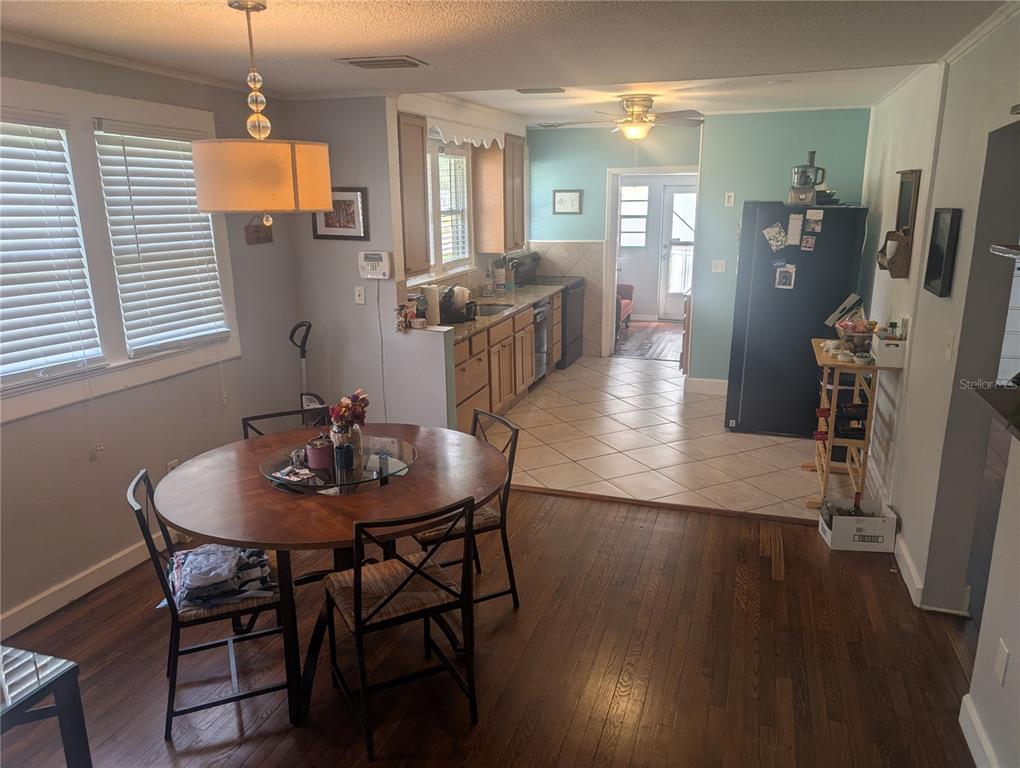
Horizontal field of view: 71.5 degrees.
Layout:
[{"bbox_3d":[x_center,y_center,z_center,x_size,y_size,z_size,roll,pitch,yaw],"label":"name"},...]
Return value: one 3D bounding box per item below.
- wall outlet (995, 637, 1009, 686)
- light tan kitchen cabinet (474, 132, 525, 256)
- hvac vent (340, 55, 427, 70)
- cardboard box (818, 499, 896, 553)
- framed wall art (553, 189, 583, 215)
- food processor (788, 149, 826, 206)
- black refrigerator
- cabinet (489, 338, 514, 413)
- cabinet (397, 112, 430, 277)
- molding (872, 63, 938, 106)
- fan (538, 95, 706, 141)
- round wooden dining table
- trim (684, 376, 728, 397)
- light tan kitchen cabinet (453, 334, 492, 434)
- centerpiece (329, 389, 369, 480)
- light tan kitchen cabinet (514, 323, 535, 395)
[{"bbox_3d":[1.512,0.851,2.176,0.010,0.116,0.073,4,15,19],"label":"wall outlet"},{"bbox_3d":[-0.090,-1.790,6.684,0.300,1.050,0.610,4,15,19],"label":"light tan kitchen cabinet"},{"bbox_3d":[-0.637,-1.629,3.593,0.365,0.025,0.260,4,15,19],"label":"hvac vent"},{"bbox_3d":[1.865,0.751,3.812,0.310,0.200,0.260,2,15,8],"label":"cardboard box"},{"bbox_3d":[0.646,-2.042,7.961,0.345,0.260,0.030,4,15,18],"label":"framed wall art"},{"bbox_3d":[2.156,-1.492,5.137,0.230,0.365,0.230,4,15,19],"label":"food processor"},{"bbox_3d":[2.228,-0.557,5.650,0.830,1.740,0.880,4,15,18],"label":"black refrigerator"},{"bbox_3d":[-0.305,-0.087,5.626,0.560,0.540,0.590,4,15,18],"label":"cabinet"},{"bbox_3d":[-0.770,-1.277,4.825,0.300,1.030,0.400,4,15,19],"label":"cabinet"},{"bbox_3d":[2.528,-1.966,4.699,0.060,0.060,1.900,4,15,18],"label":"molding"},{"bbox_3d":[0.830,-1.857,4.941,1.280,0.300,1.280,4,15,18],"label":"fan"},{"bbox_3d":[-0.657,0.717,2.928,1.320,0.757,1.320,-1,14,0],"label":"round wooden dining table"},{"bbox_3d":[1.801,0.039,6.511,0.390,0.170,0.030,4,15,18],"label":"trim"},{"bbox_3d":[-0.503,0.068,5.038,0.560,0.850,0.640,4,15,18],"label":"light tan kitchen cabinet"},{"bbox_3d":[-0.618,0.167,2.709,0.145,0.300,0.140,4,15,19],"label":"centerpiece"},{"bbox_3d":[-0.124,-0.240,6.459,0.570,0.540,0.560,4,15,19],"label":"light tan kitchen cabinet"}]

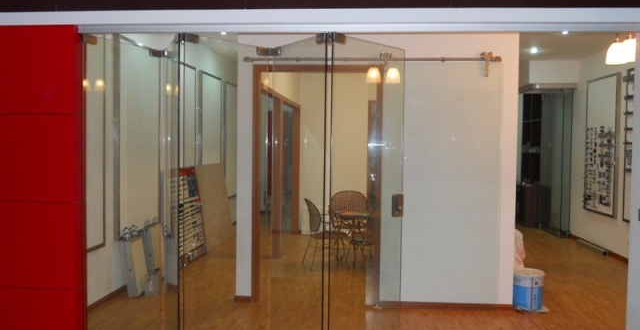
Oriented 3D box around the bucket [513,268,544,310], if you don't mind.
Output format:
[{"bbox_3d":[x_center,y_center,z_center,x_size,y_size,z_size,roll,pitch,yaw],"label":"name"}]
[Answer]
[{"bbox_3d":[2.034,1.210,5.031,0.310,0.333,0.310,1,2,5],"label":"bucket"}]

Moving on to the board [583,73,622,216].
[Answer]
[{"bbox_3d":[4.204,-0.290,7.735,0.057,2.047,0.960,1,2,5],"label":"board"}]

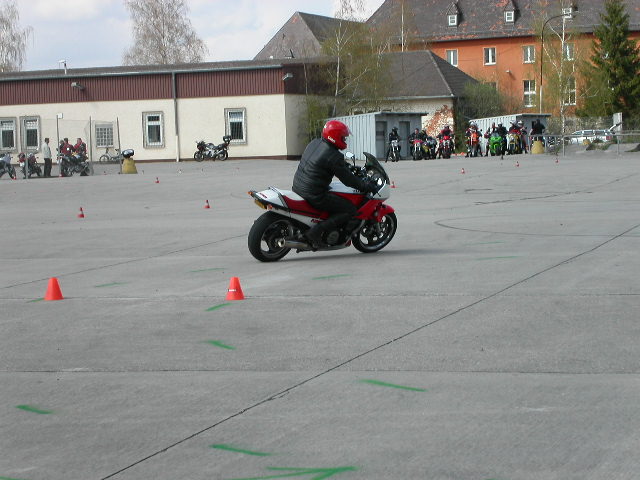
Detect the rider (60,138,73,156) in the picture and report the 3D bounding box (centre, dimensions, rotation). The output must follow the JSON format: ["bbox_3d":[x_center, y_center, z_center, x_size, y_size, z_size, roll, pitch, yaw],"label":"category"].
[{"bbox_3d":[-11.582,-3.759,95.955,0.420,1.720,0.550,-5,4,-41],"label":"rider"}]

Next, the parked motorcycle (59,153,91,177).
[{"bbox_3d":[-11.043,-3.433,94.971,0.700,1.100,2.050,0,4,34],"label":"parked motorcycle"}]

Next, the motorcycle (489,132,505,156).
[{"bbox_3d":[8.352,-4.559,99.970,0.750,1.150,2.100,-3,3,-13],"label":"motorcycle"}]

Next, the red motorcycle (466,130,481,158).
[{"bbox_3d":[7.101,-4.415,97.469,0.780,1.200,2.100,-2,3,-5],"label":"red motorcycle"}]

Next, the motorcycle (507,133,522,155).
[{"bbox_3d":[9.205,-4.605,99.971,0.780,1.100,2.050,-3,3,-7],"label":"motorcycle"}]

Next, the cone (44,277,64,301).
[{"bbox_3d":[-2.500,0.446,19.806,0.185,0.228,0.185,-2,3,0],"label":"cone"}]

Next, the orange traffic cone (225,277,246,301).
[{"bbox_3d":[-0.849,0.483,20.794,0.185,0.228,0.185,-2,3,0],"label":"orange traffic cone"}]

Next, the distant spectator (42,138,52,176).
[{"bbox_3d":[-11.913,-3.601,91.956,0.380,1.680,0.500,-3,3,-18],"label":"distant spectator"}]

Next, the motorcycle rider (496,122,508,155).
[{"bbox_3d":[8.691,-4.838,100.959,0.650,1.580,0.600,-3,3,-9],"label":"motorcycle rider"}]

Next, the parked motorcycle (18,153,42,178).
[{"bbox_3d":[-13.004,-3.366,94.470,0.700,1.130,2.050,-1,3,23],"label":"parked motorcycle"}]

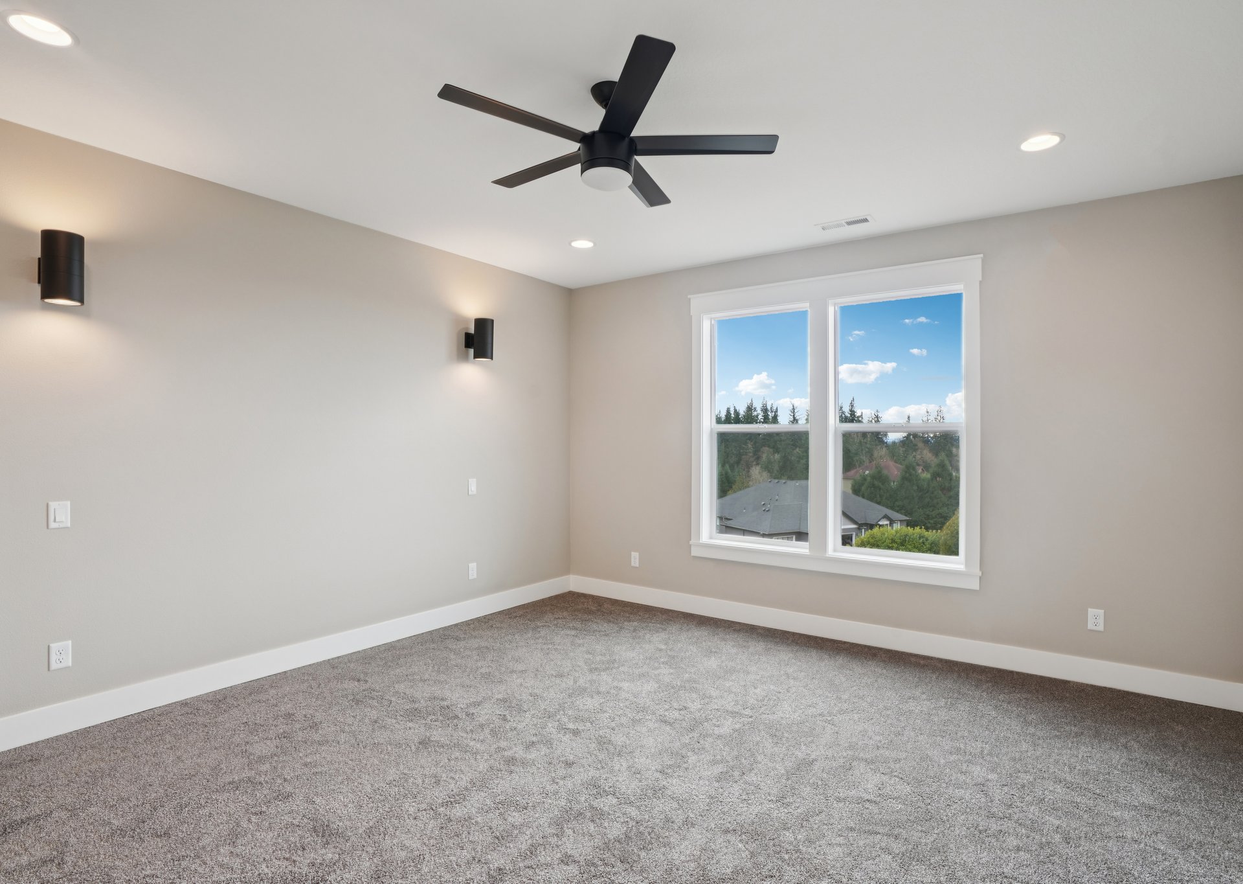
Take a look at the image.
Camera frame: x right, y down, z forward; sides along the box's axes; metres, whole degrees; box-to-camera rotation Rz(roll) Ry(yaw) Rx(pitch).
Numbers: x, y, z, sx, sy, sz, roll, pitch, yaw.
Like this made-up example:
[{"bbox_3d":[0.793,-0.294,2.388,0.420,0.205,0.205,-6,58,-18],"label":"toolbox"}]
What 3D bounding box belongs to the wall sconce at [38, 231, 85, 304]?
[{"bbox_3d":[-2.496,-0.766,2.626,0.214,0.304,0.136,0,0,39],"label":"wall sconce"}]

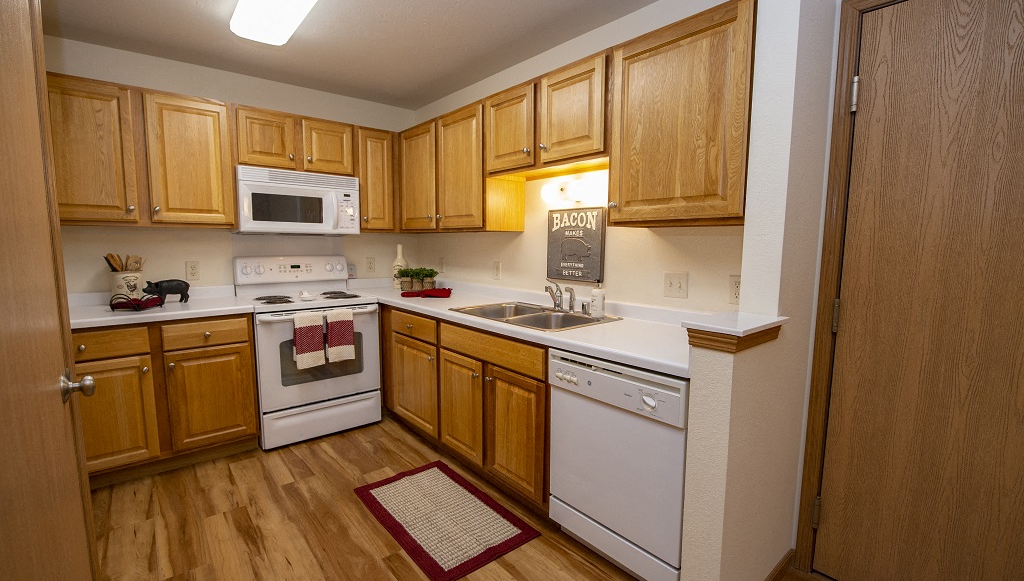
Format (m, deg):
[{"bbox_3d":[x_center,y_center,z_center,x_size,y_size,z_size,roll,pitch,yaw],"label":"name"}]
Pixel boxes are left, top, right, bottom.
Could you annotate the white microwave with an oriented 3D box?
[{"bbox_3d":[-1.523,-0.602,3.207,0.763,0.407,0.390,-5,8,-40],"label":"white microwave"}]

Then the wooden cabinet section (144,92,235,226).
[{"bbox_3d":[-1.918,-0.765,2.721,0.404,0.721,0.025,-5,8,-40],"label":"wooden cabinet section"}]

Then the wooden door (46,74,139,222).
[{"bbox_3d":[-2.248,-0.724,2.395,0.400,0.718,0.024,-5,8,-40],"label":"wooden door"}]

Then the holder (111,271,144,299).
[{"bbox_3d":[-2.273,-0.004,2.684,0.150,0.193,0.150,5,7,35],"label":"holder"}]

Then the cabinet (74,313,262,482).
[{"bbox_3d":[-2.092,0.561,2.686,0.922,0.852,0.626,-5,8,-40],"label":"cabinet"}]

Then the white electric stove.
[{"bbox_3d":[-1.409,0.371,3.180,0.761,1.186,0.675,-5,8,-40],"label":"white electric stove"}]

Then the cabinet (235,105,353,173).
[{"bbox_3d":[-1.521,-1.000,3.181,0.761,0.381,0.330,-5,8,-40],"label":"cabinet"}]

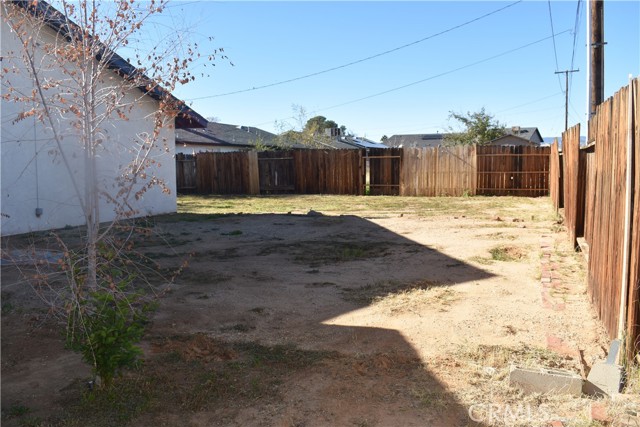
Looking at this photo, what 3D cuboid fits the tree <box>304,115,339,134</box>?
[{"bbox_3d":[0.200,-9.628,71.385,4.530,7.140,4.300,0,6,0],"label":"tree"}]

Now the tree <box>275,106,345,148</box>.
[{"bbox_3d":[-0.523,-3.355,26.796,3.490,3.980,3.310,0,6,0],"label":"tree"}]

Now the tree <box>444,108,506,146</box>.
[{"bbox_3d":[8.903,-3.903,30.761,3.550,4.240,3.370,0,6,0],"label":"tree"}]

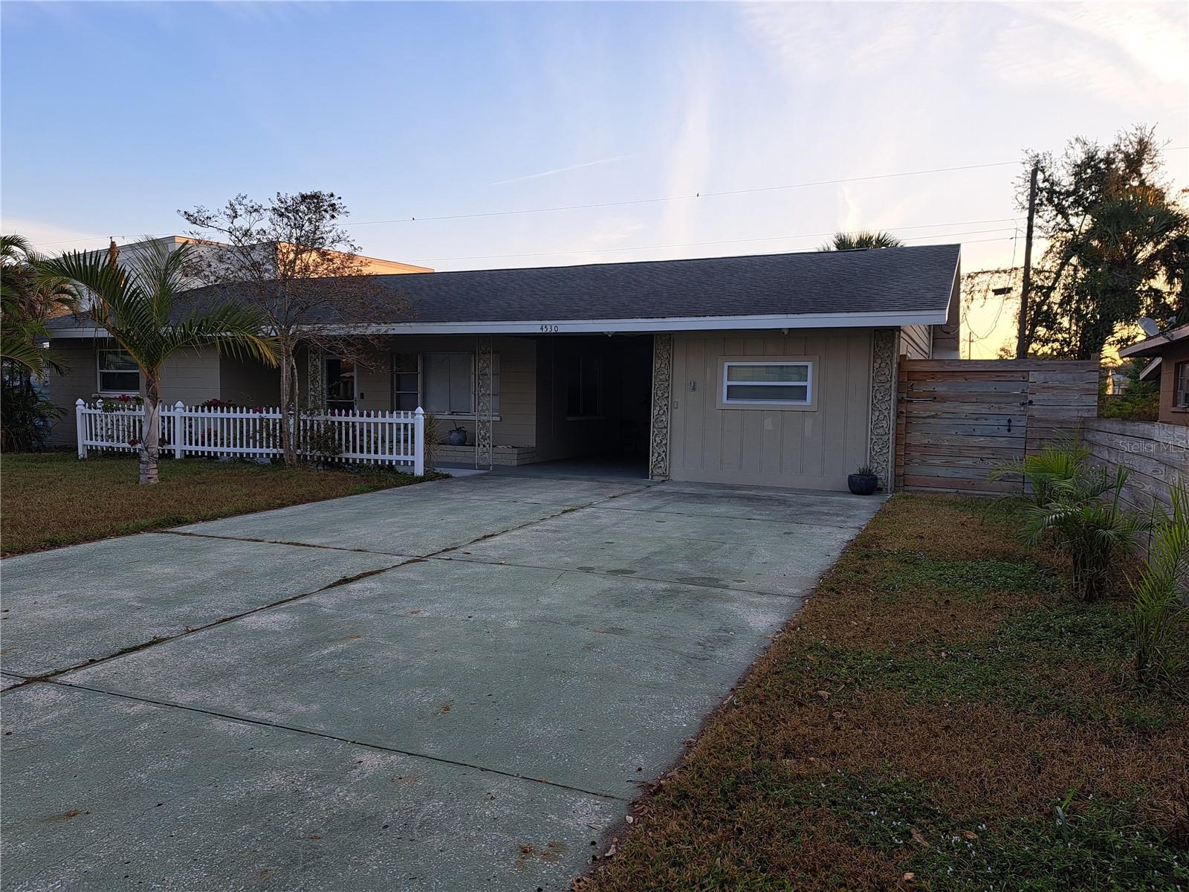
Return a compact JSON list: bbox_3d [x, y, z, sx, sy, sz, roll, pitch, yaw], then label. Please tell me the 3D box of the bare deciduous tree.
[{"bbox_3d":[-5.164,-1.997,14.080,3.800,4.631,3.600,0,4,-20],"label":"bare deciduous tree"}]

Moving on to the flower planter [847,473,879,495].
[{"bbox_3d":[3.870,0.552,11.866,0.416,0.285,0.416,2,4,18],"label":"flower planter"}]

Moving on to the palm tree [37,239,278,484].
[{"bbox_3d":[-6.070,-1.162,11.462,3.250,3.376,3.100,-1,4,-28],"label":"palm tree"}]

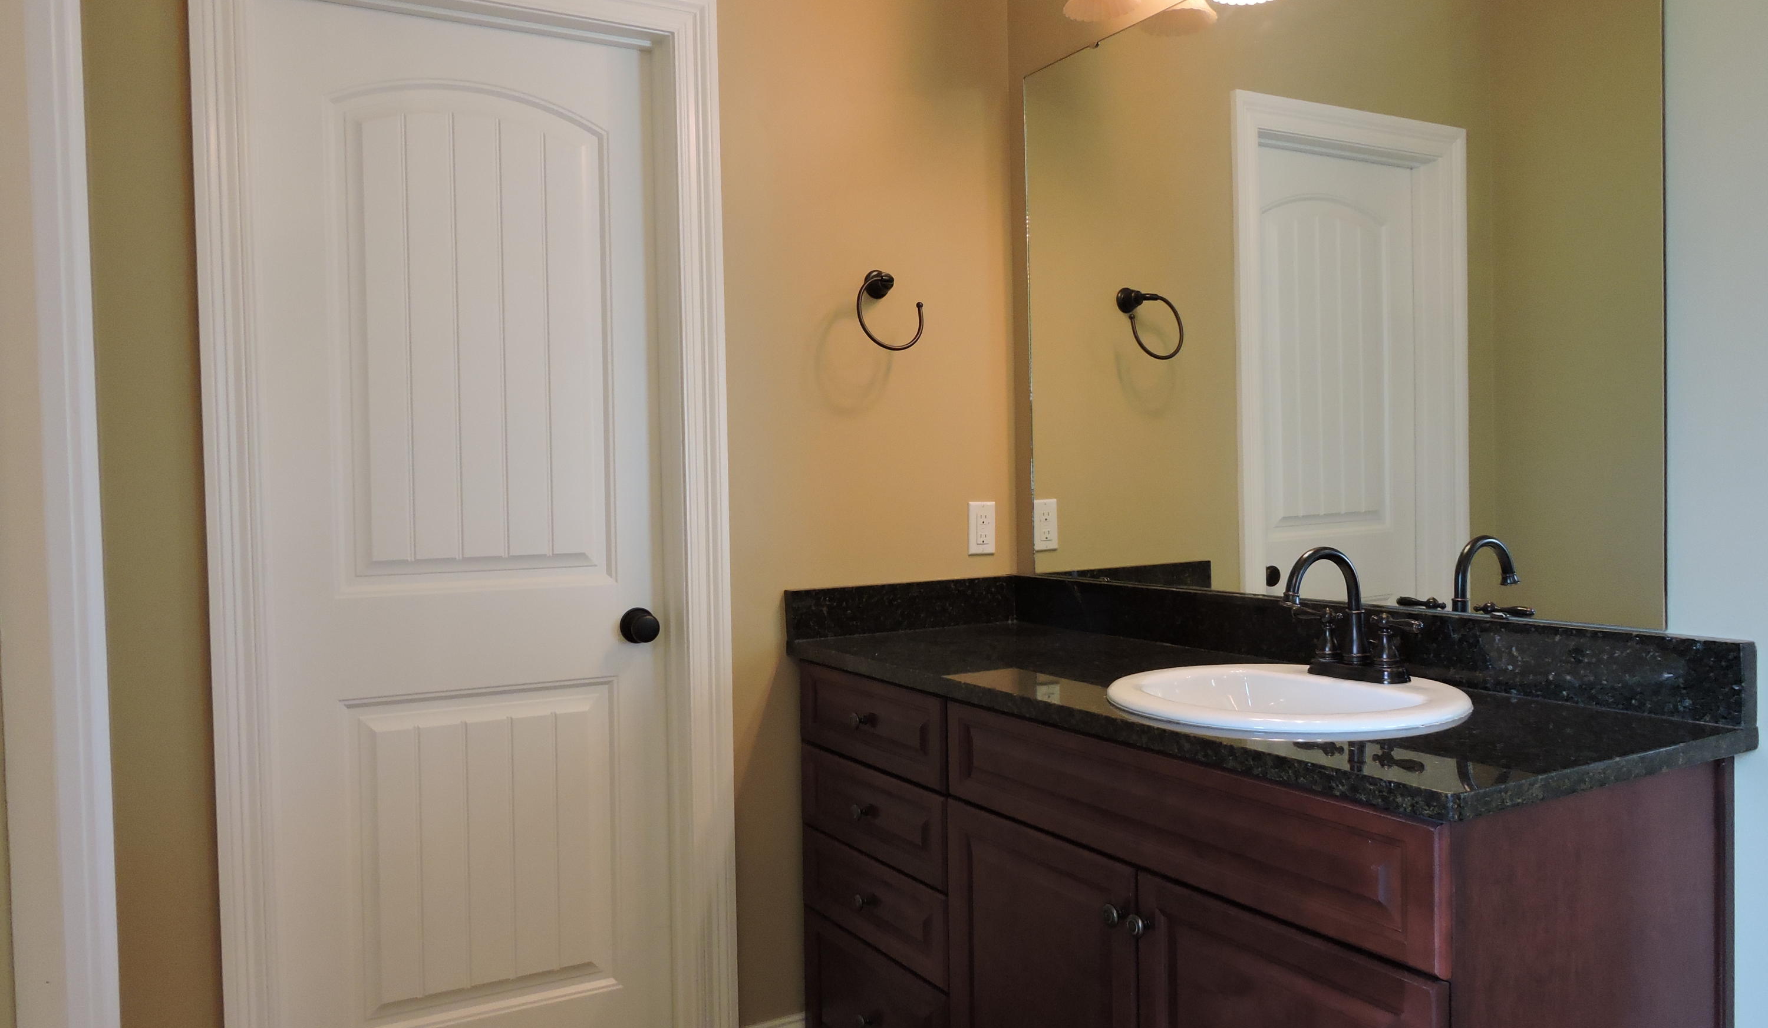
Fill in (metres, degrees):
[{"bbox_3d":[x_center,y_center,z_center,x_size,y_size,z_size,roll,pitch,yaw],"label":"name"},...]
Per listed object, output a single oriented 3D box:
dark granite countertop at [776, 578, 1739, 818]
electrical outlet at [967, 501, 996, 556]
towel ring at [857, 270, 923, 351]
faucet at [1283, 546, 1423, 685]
[{"bbox_3d":[0.423,0.216,1.954,0.567,0.129,1.469,-2,2,-30],"label":"dark granite countertop"},{"bbox_3d":[0.217,0.032,2.675,0.066,0.119,0.007,-2,2,-30],"label":"electrical outlet"},{"bbox_3d":[-0.003,-0.414,2.491,0.159,0.178,0.100,-2,2,-30],"label":"towel ring"},{"bbox_3d":[0.640,0.142,1.762,0.173,0.191,0.236,-2,2,-30],"label":"faucet"}]

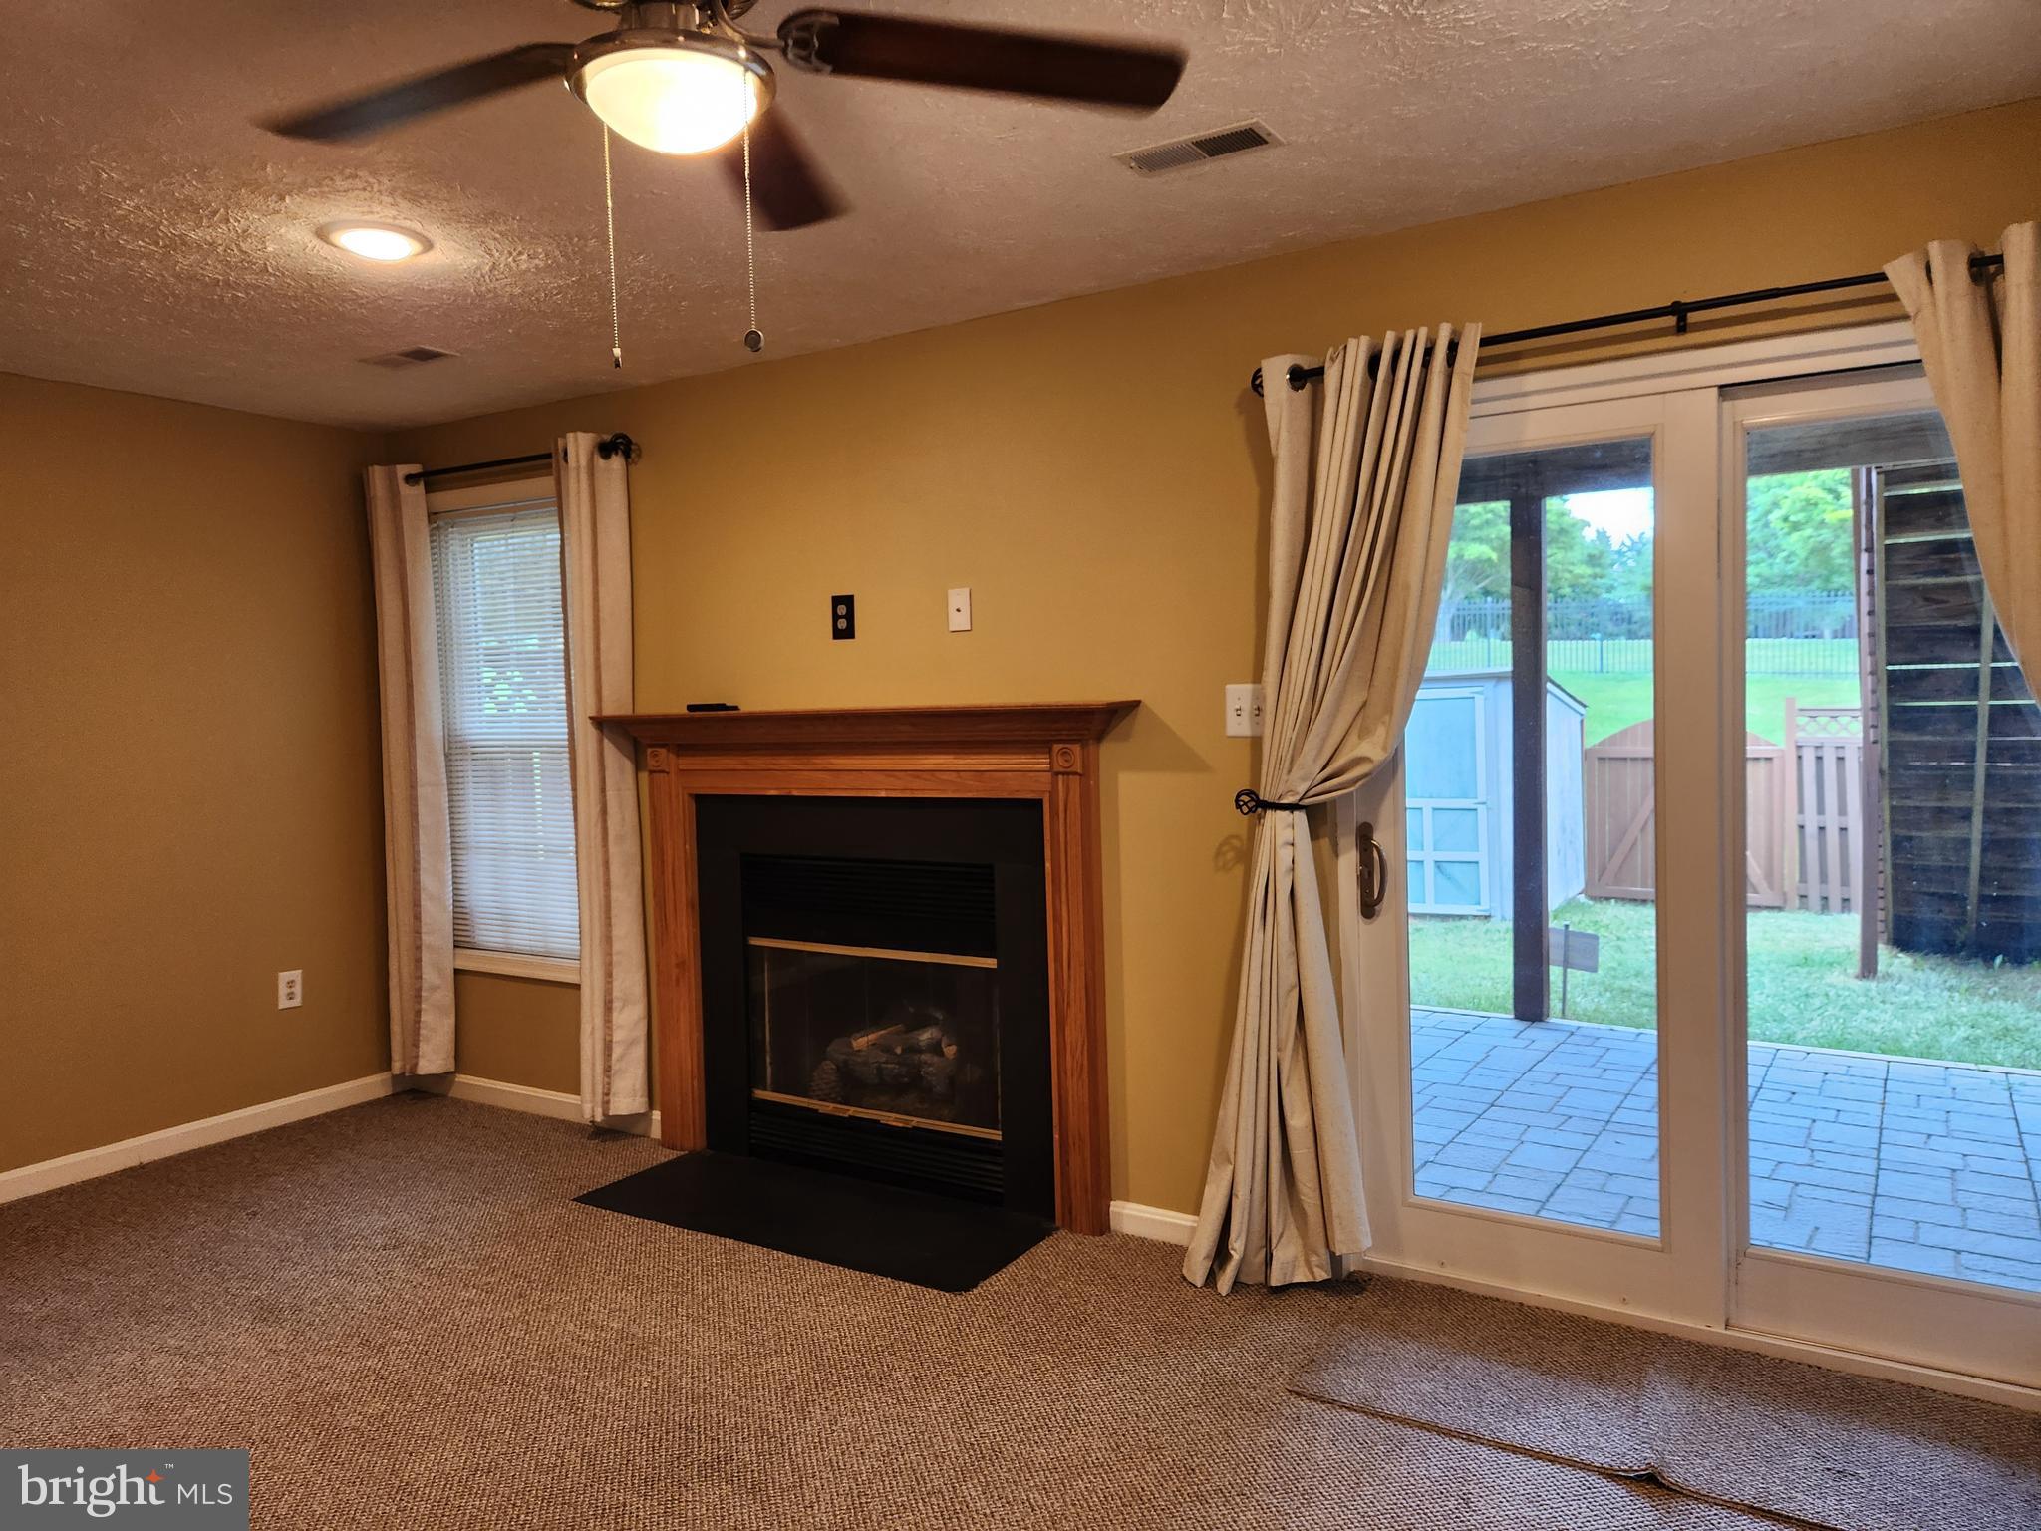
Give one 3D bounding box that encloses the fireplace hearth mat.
[{"bbox_3d":[-0.576,1.202,3.680,1.301,0.021,0.450,0,3,31],"label":"fireplace hearth mat"}]

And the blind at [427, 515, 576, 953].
[{"bbox_3d":[-1.726,-0.111,4.652,0.784,1.554,0.069,0,3,31],"label":"blind"}]

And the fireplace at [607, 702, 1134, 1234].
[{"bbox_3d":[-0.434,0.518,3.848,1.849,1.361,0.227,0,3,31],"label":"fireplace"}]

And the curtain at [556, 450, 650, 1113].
[{"bbox_3d":[-1.325,0.050,4.294,0.302,2.185,0.117,0,3,31],"label":"curtain"}]

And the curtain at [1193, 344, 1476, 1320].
[{"bbox_3d":[0.681,0.141,3.020,0.681,2.131,0.220,0,3,31],"label":"curtain"}]

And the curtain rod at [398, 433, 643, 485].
[{"bbox_3d":[-1.674,-0.991,4.444,1.183,0.069,0.076,0,3,31],"label":"curtain rod"}]

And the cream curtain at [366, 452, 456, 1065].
[{"bbox_3d":[-2.152,0.041,4.796,0.307,2.168,0.117,0,3,31],"label":"cream curtain"}]

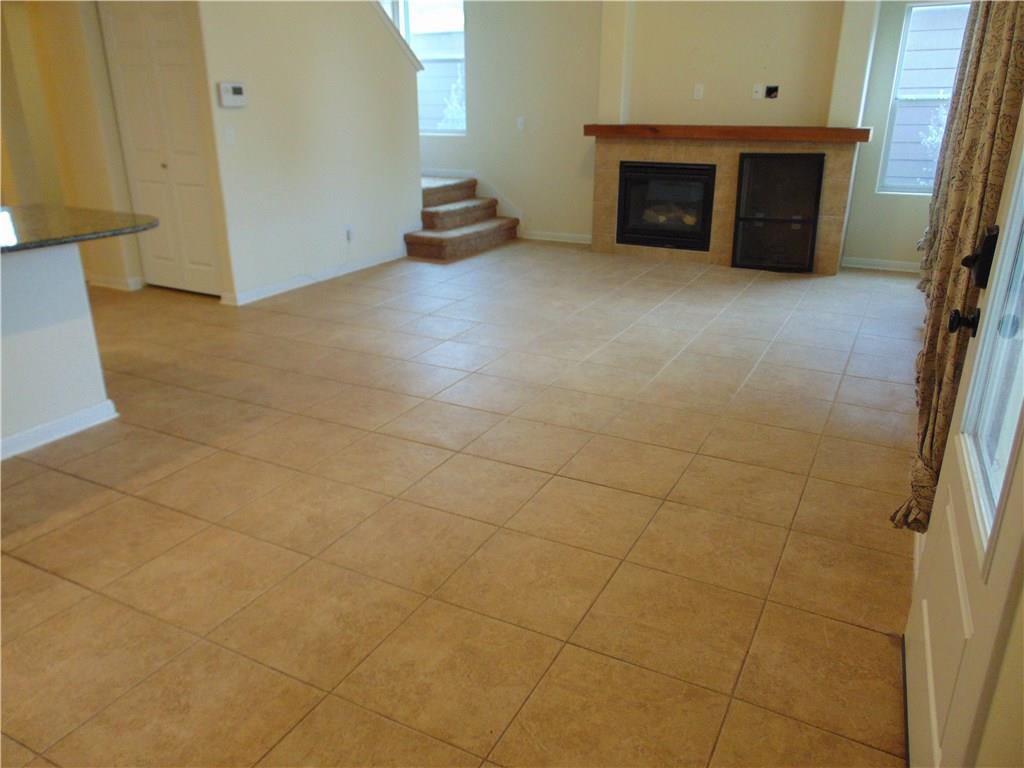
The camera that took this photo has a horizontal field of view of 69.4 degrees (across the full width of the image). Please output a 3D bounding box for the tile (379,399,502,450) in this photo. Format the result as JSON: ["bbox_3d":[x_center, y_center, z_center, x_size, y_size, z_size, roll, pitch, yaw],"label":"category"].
[{"bbox_3d":[-0.321,0.192,3.467,0.447,0.010,0.447,10,22,26],"label":"tile"}]

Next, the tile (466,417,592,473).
[{"bbox_3d":[0.080,0.262,3.301,0.452,0.010,0.452,10,23,26],"label":"tile"}]

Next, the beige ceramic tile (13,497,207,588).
[{"bbox_3d":[-1.354,0.534,2.540,0.447,0.010,0.447,10,22,26],"label":"beige ceramic tile"}]

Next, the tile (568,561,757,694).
[{"bbox_3d":[0.450,0.675,2.087,0.440,0.012,0.440,10,23,26],"label":"tile"}]

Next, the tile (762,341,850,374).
[{"bbox_3d":[1.742,-0.156,4.401,0.454,0.010,0.454,10,23,26],"label":"tile"}]

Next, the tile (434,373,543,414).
[{"bbox_3d":[-0.112,0.047,3.871,0.454,0.010,0.454,10,23,26],"label":"tile"}]

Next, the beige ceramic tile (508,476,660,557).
[{"bbox_3d":[0.267,0.477,2.712,0.454,0.010,0.454,10,23,26],"label":"beige ceramic tile"}]

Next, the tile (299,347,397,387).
[{"bbox_3d":[-0.919,-0.099,4.274,0.454,0.010,0.454,10,23,26],"label":"tile"}]

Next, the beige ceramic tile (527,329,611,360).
[{"bbox_3d":[0.318,-0.233,4.638,0.452,0.010,0.452,10,23,26],"label":"beige ceramic tile"}]

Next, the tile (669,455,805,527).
[{"bbox_3d":[0.878,0.407,2.871,0.447,0.010,0.447,10,22,26],"label":"tile"}]

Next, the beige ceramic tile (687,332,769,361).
[{"bbox_3d":[1.323,-0.216,4.571,0.447,0.010,0.447,10,22,26],"label":"beige ceramic tile"}]

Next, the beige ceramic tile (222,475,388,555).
[{"bbox_3d":[-0.730,0.462,2.673,0.440,0.012,0.440,10,23,26],"label":"beige ceramic tile"}]

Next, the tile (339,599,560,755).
[{"bbox_3d":[-0.162,0.759,1.956,0.454,0.010,0.454,10,23,26],"label":"tile"}]

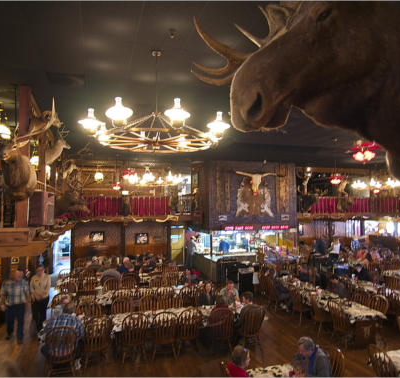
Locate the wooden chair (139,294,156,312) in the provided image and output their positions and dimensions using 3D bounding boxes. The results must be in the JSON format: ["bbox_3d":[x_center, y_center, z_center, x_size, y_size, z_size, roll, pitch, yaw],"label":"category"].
[{"bbox_3d":[-1.214,3.190,8.648,0.530,1.020,0.560,1,-2,-17],"label":"wooden chair"}]

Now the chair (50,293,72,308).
[{"bbox_3d":[-3.634,3.217,9.333,0.530,1.020,0.560,1,-2,-17],"label":"chair"}]

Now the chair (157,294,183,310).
[{"bbox_3d":[-0.684,3.192,8.706,0.530,1.020,0.560,1,-2,-17],"label":"chair"}]

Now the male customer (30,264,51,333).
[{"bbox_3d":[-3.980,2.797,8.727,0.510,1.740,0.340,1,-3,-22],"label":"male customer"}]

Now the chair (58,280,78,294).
[{"bbox_3d":[-3.870,3.232,10.187,0.510,1.010,0.560,1,-3,-14],"label":"chair"}]

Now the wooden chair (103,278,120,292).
[{"bbox_3d":[-2.585,3.197,10.221,0.480,1.020,0.520,1,-2,-13],"label":"wooden chair"}]

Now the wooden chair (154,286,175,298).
[{"bbox_3d":[-0.995,3.144,9.625,0.500,0.980,0.560,1,-3,-12],"label":"wooden chair"}]

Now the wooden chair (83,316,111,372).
[{"bbox_3d":[-2.114,3.009,7.089,0.500,0.980,0.560,1,-3,-20],"label":"wooden chair"}]

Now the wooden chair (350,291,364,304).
[{"bbox_3d":[3.978,3.183,9.165,0.560,1.010,0.510,1,-3,-18],"label":"wooden chair"}]

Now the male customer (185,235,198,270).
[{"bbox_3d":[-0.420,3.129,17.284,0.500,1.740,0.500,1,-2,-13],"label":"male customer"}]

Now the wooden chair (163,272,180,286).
[{"bbox_3d":[-0.977,3.256,11.751,0.500,0.980,0.560,1,-3,-12],"label":"wooden chair"}]

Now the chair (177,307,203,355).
[{"bbox_3d":[-0.253,3.096,7.795,0.500,1.020,0.540,1,-2,-13],"label":"chair"}]

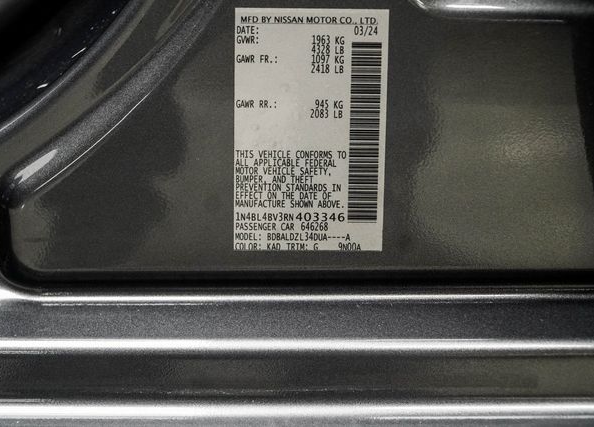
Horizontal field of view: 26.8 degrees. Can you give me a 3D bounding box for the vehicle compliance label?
[{"bbox_3d":[0.005,-0.033,0.510,0.062,0.100,0.001,0,12,-3],"label":"vehicle compliance label"}]

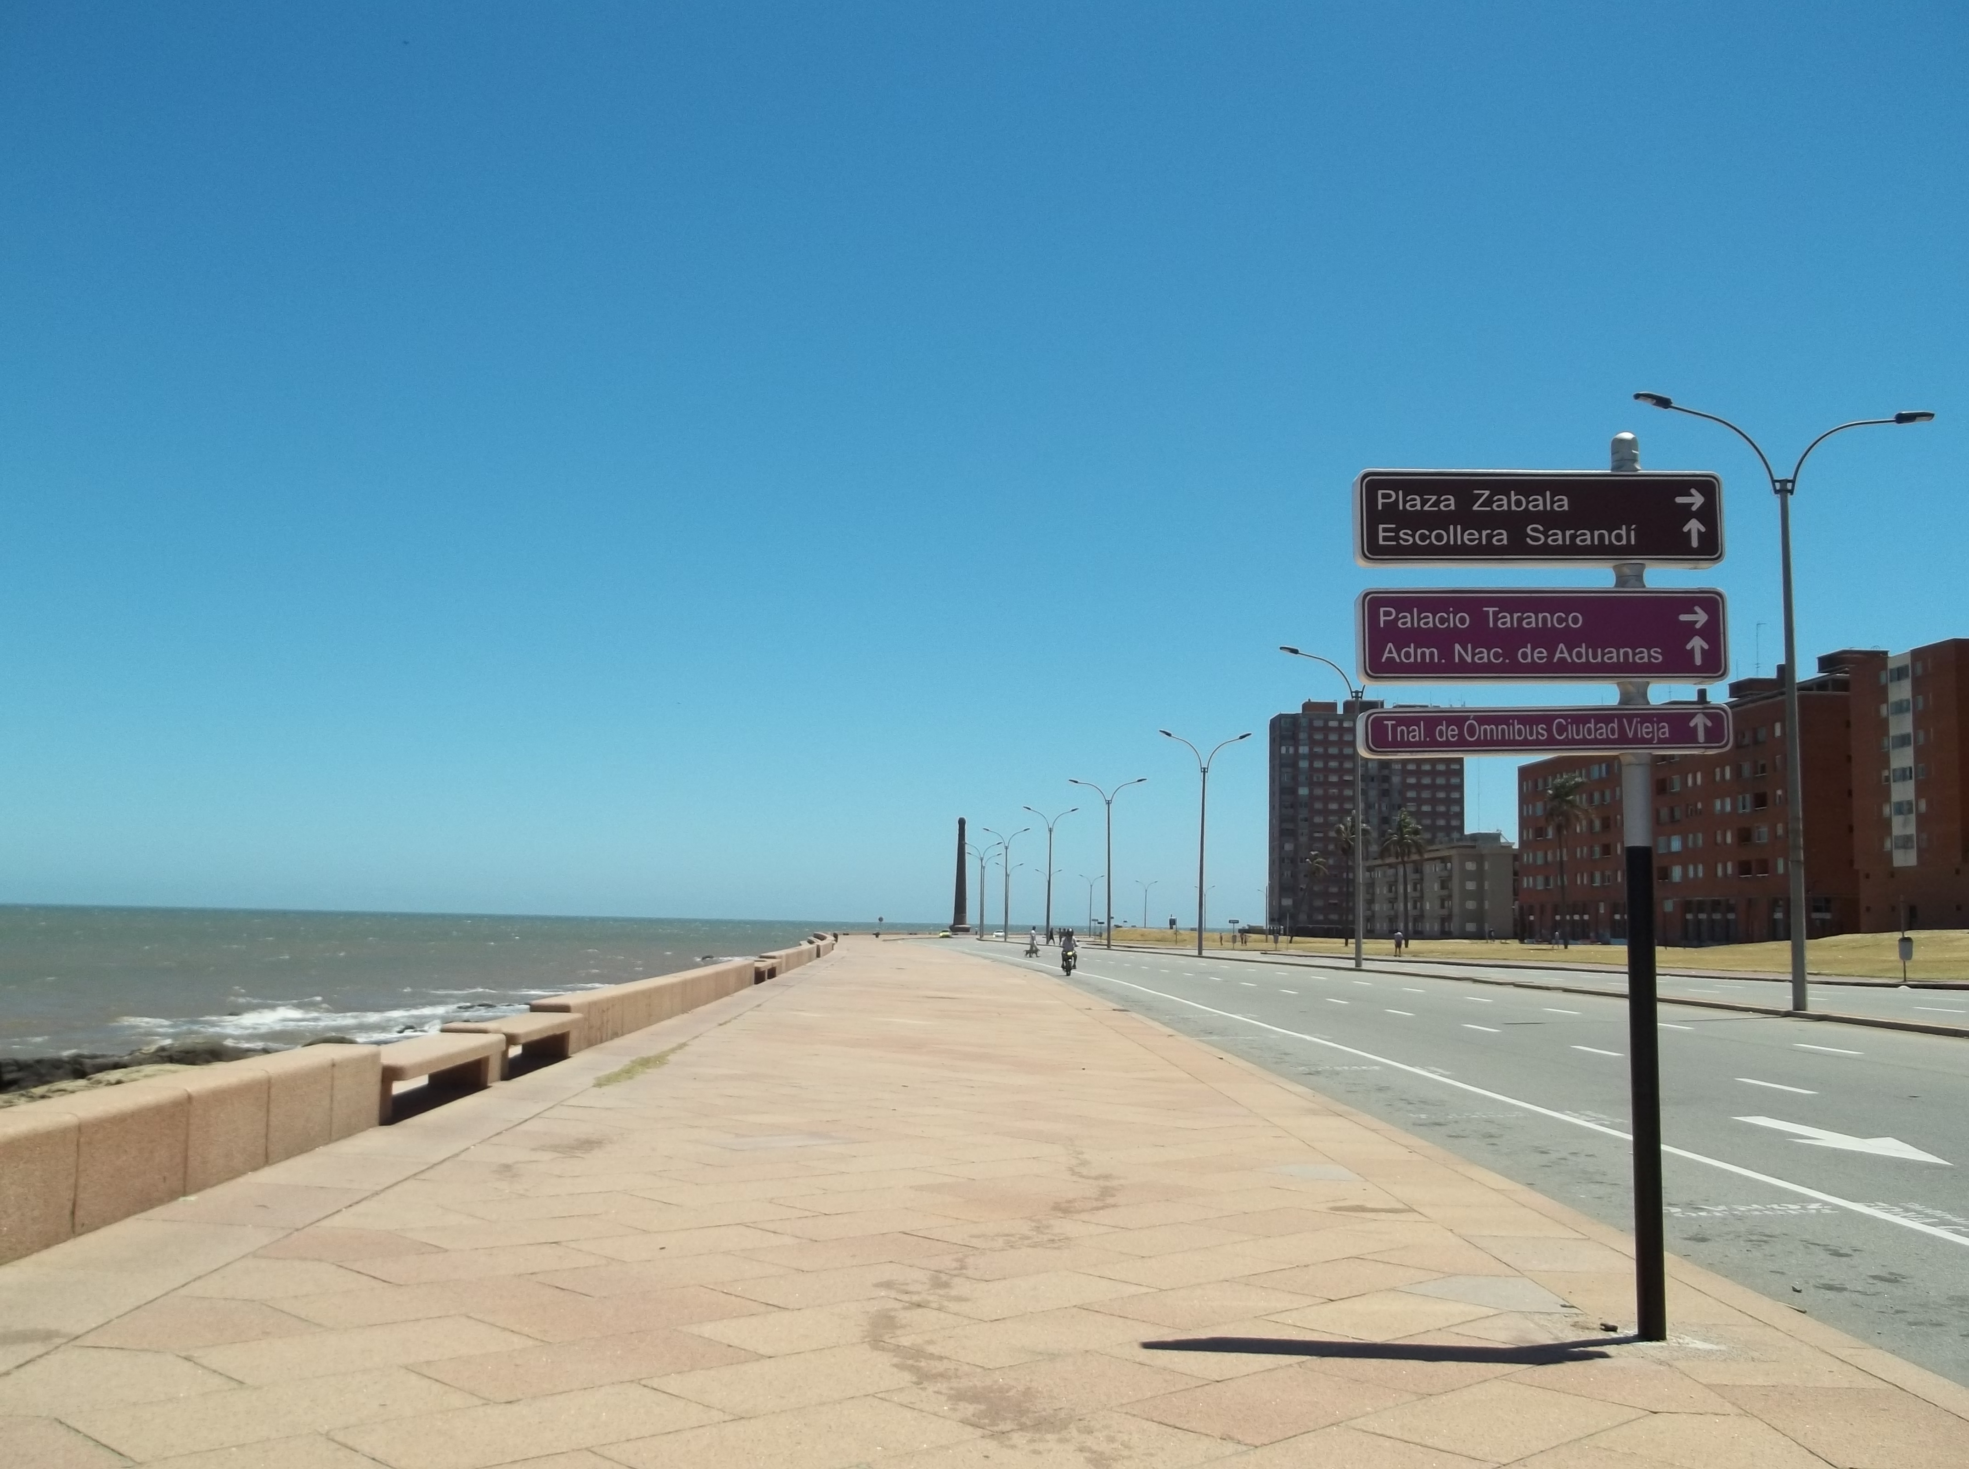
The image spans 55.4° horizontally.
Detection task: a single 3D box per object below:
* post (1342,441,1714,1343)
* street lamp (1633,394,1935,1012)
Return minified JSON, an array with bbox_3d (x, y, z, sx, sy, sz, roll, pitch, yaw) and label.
[{"bbox_3d":[2.263,0.567,7.584,1.500,3.640,0.130,2,-6,-4],"label":"post"},{"bbox_3d":[15.981,-0.679,37.371,5.950,12.250,0.400,2,-6,-3],"label":"street lamp"}]

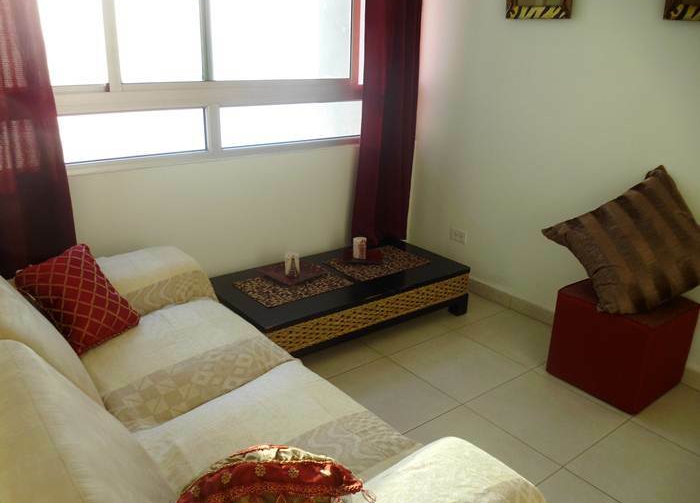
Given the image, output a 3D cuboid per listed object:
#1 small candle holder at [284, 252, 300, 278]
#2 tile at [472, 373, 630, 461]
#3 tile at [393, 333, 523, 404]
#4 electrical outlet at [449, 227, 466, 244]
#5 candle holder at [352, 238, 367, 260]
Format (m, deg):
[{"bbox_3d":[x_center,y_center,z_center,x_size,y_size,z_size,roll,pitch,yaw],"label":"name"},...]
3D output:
[{"bbox_3d":[-0.277,0.064,2.735,0.070,0.105,0.070,2,20,-1],"label":"small candle holder"},{"bbox_3d":[0.756,0.628,2.209,0.445,0.012,0.445,-13,25,-36],"label":"tile"},{"bbox_3d":[0.481,0.502,2.538,0.445,0.012,0.445,-13,25,-36],"label":"tile"},{"bbox_3d":[0.626,-0.088,3.293,0.010,0.072,0.115,-13,25,-36],"label":"electrical outlet"},{"bbox_3d":[0.054,-0.016,2.996,0.069,0.099,0.069,-13,25,-36],"label":"candle holder"}]

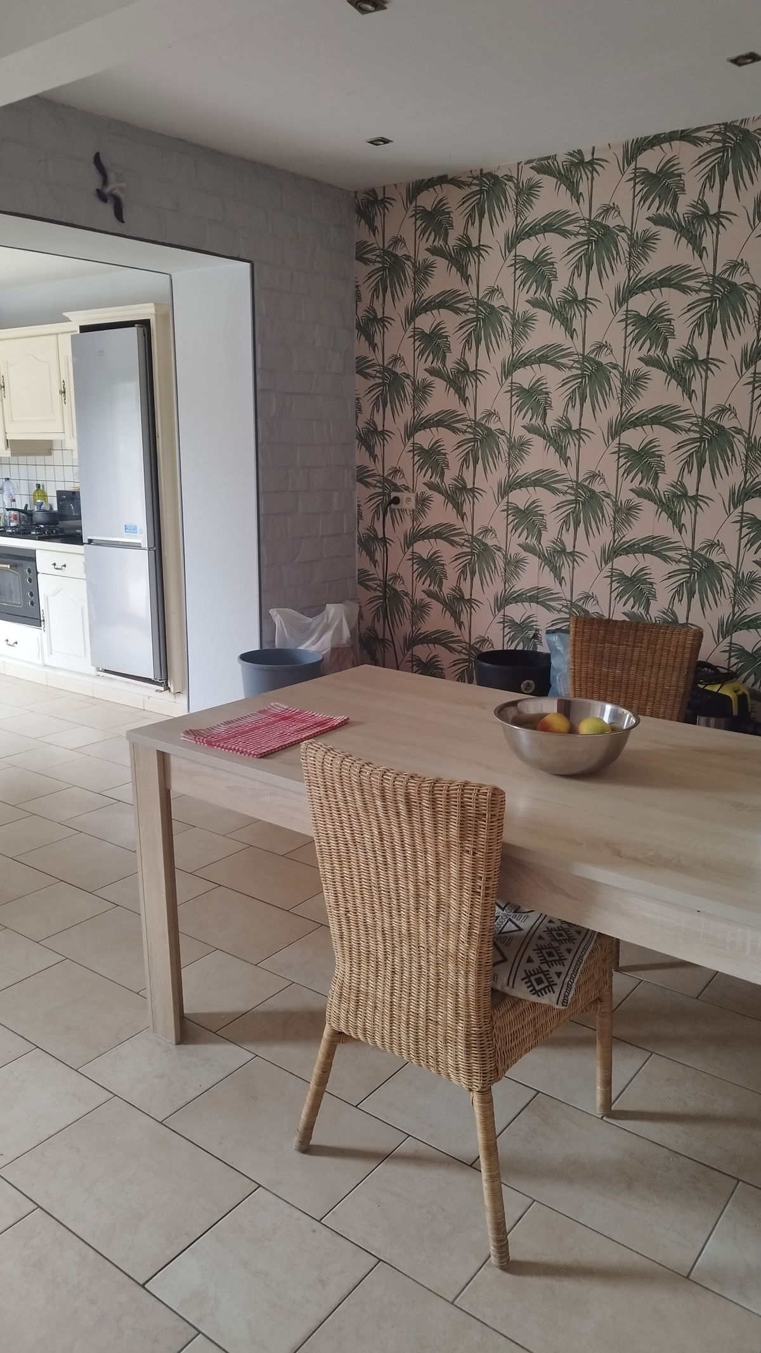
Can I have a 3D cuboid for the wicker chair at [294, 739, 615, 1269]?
[{"bbox_3d":[0.173,0.539,1.920,0.500,0.912,0.545,10,17,35],"label":"wicker chair"}]

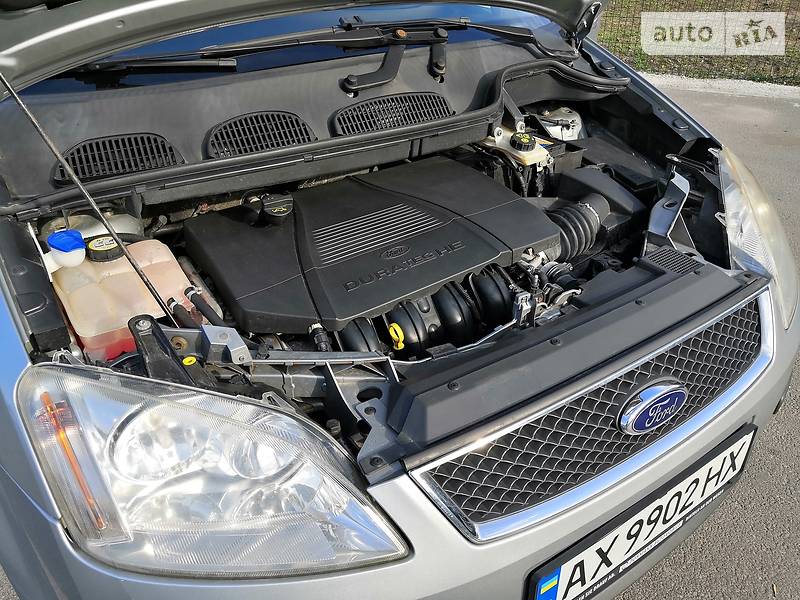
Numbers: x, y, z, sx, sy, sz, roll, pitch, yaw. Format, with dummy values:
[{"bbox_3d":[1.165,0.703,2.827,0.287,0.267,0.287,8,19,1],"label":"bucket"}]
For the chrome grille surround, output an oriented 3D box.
[{"bbox_3d":[0.362,0.155,0.936,0.768,0.143,0.095,-21,39,-27],"label":"chrome grille surround"}]

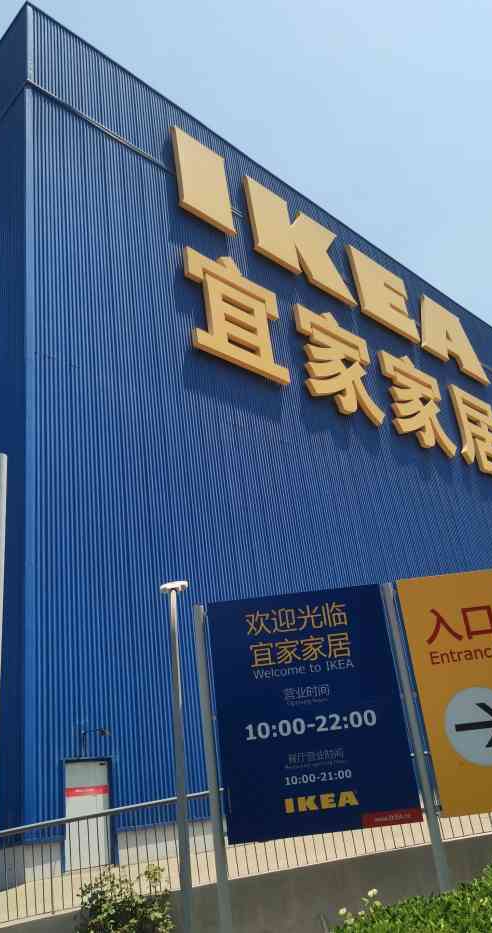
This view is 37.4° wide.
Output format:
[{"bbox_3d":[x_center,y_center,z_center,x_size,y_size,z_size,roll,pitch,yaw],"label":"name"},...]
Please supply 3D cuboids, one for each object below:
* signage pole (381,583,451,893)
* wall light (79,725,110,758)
[{"bbox_3d":[1.638,2.680,6.856,0.100,3.243,0.100,-9,-24,3],"label":"signage pole"},{"bbox_3d":[-3.247,5.895,15.605,0.250,0.470,0.900,16,-34,-42],"label":"wall light"}]

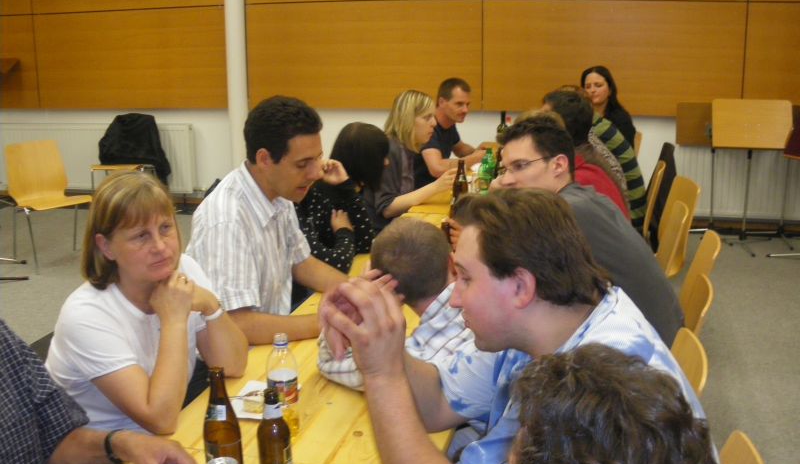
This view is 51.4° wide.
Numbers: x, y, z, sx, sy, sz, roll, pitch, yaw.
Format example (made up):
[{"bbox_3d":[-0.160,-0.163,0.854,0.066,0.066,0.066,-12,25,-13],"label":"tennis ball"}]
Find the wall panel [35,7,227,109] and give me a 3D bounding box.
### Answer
[{"bbox_3d":[-2.432,-1.584,7.594,2.050,0.910,0.050,3,14,14],"label":"wall panel"}]

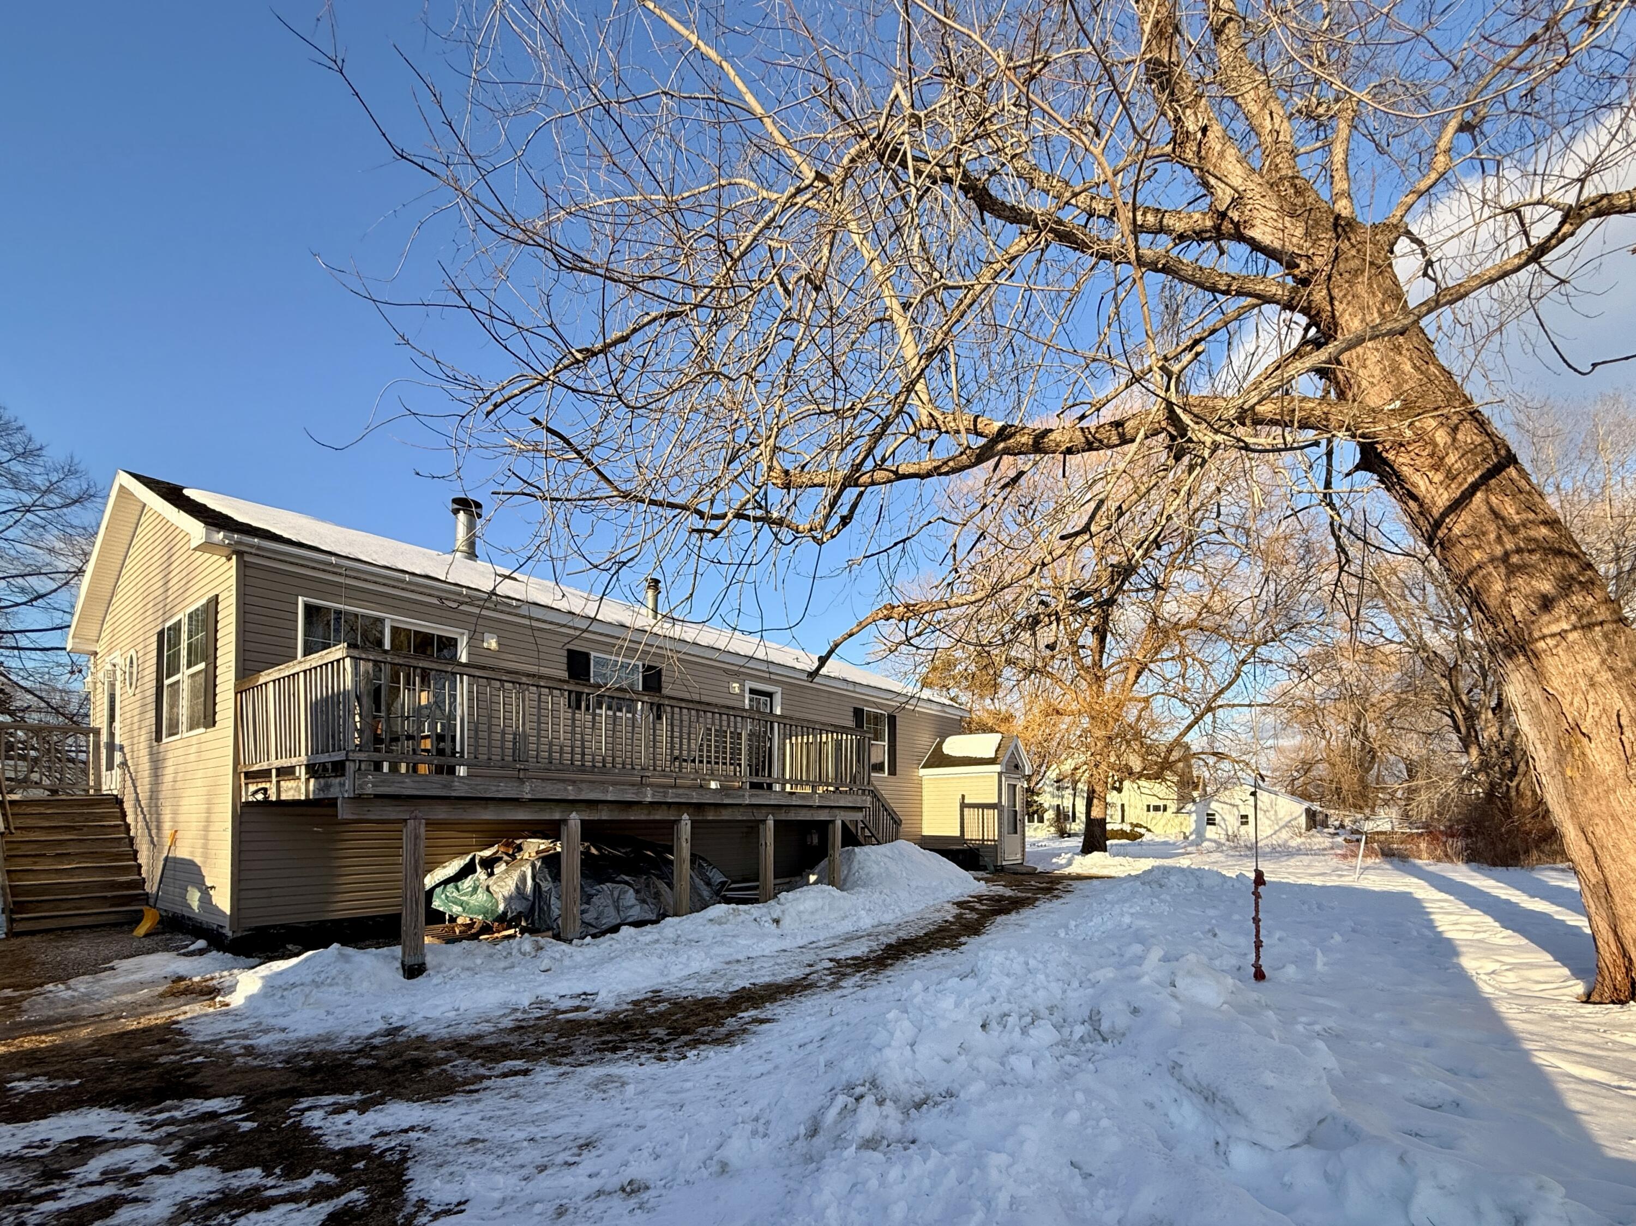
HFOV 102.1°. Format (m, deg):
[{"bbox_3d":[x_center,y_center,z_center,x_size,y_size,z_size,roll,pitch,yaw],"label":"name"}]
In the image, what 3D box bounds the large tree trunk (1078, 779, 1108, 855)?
[{"bbox_3d":[10.560,7.790,25.300,1.000,2.950,1.000,0,-14,0],"label":"large tree trunk"}]

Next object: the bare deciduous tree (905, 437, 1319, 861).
[{"bbox_3d":[11.107,1.820,26.814,15.500,15.000,14.500,0,-14,0],"label":"bare deciduous tree"}]

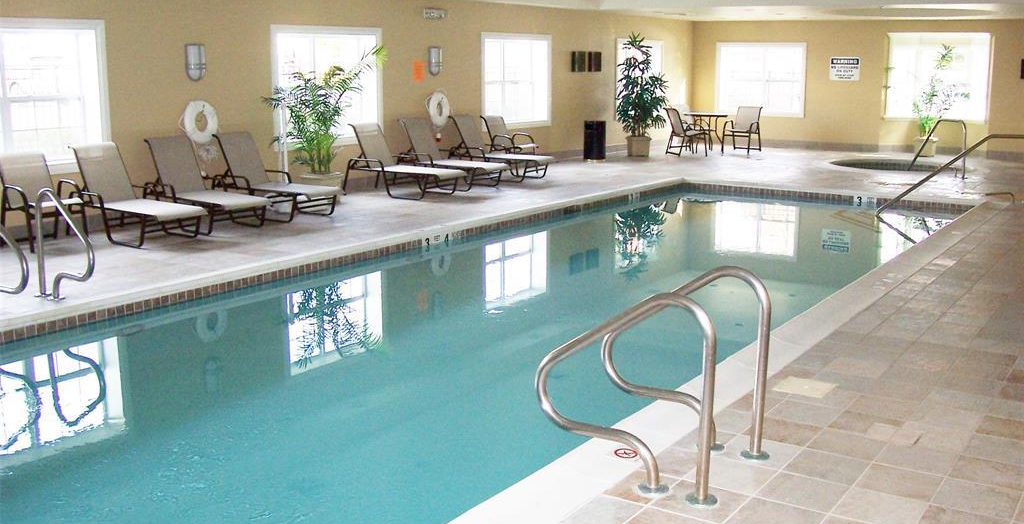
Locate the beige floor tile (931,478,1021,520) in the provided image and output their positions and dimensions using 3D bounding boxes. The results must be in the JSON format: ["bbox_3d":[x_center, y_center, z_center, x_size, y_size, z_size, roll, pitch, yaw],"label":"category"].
[{"bbox_3d":[1.816,0.926,3.925,0.304,0.012,0.304,8,13,34],"label":"beige floor tile"}]

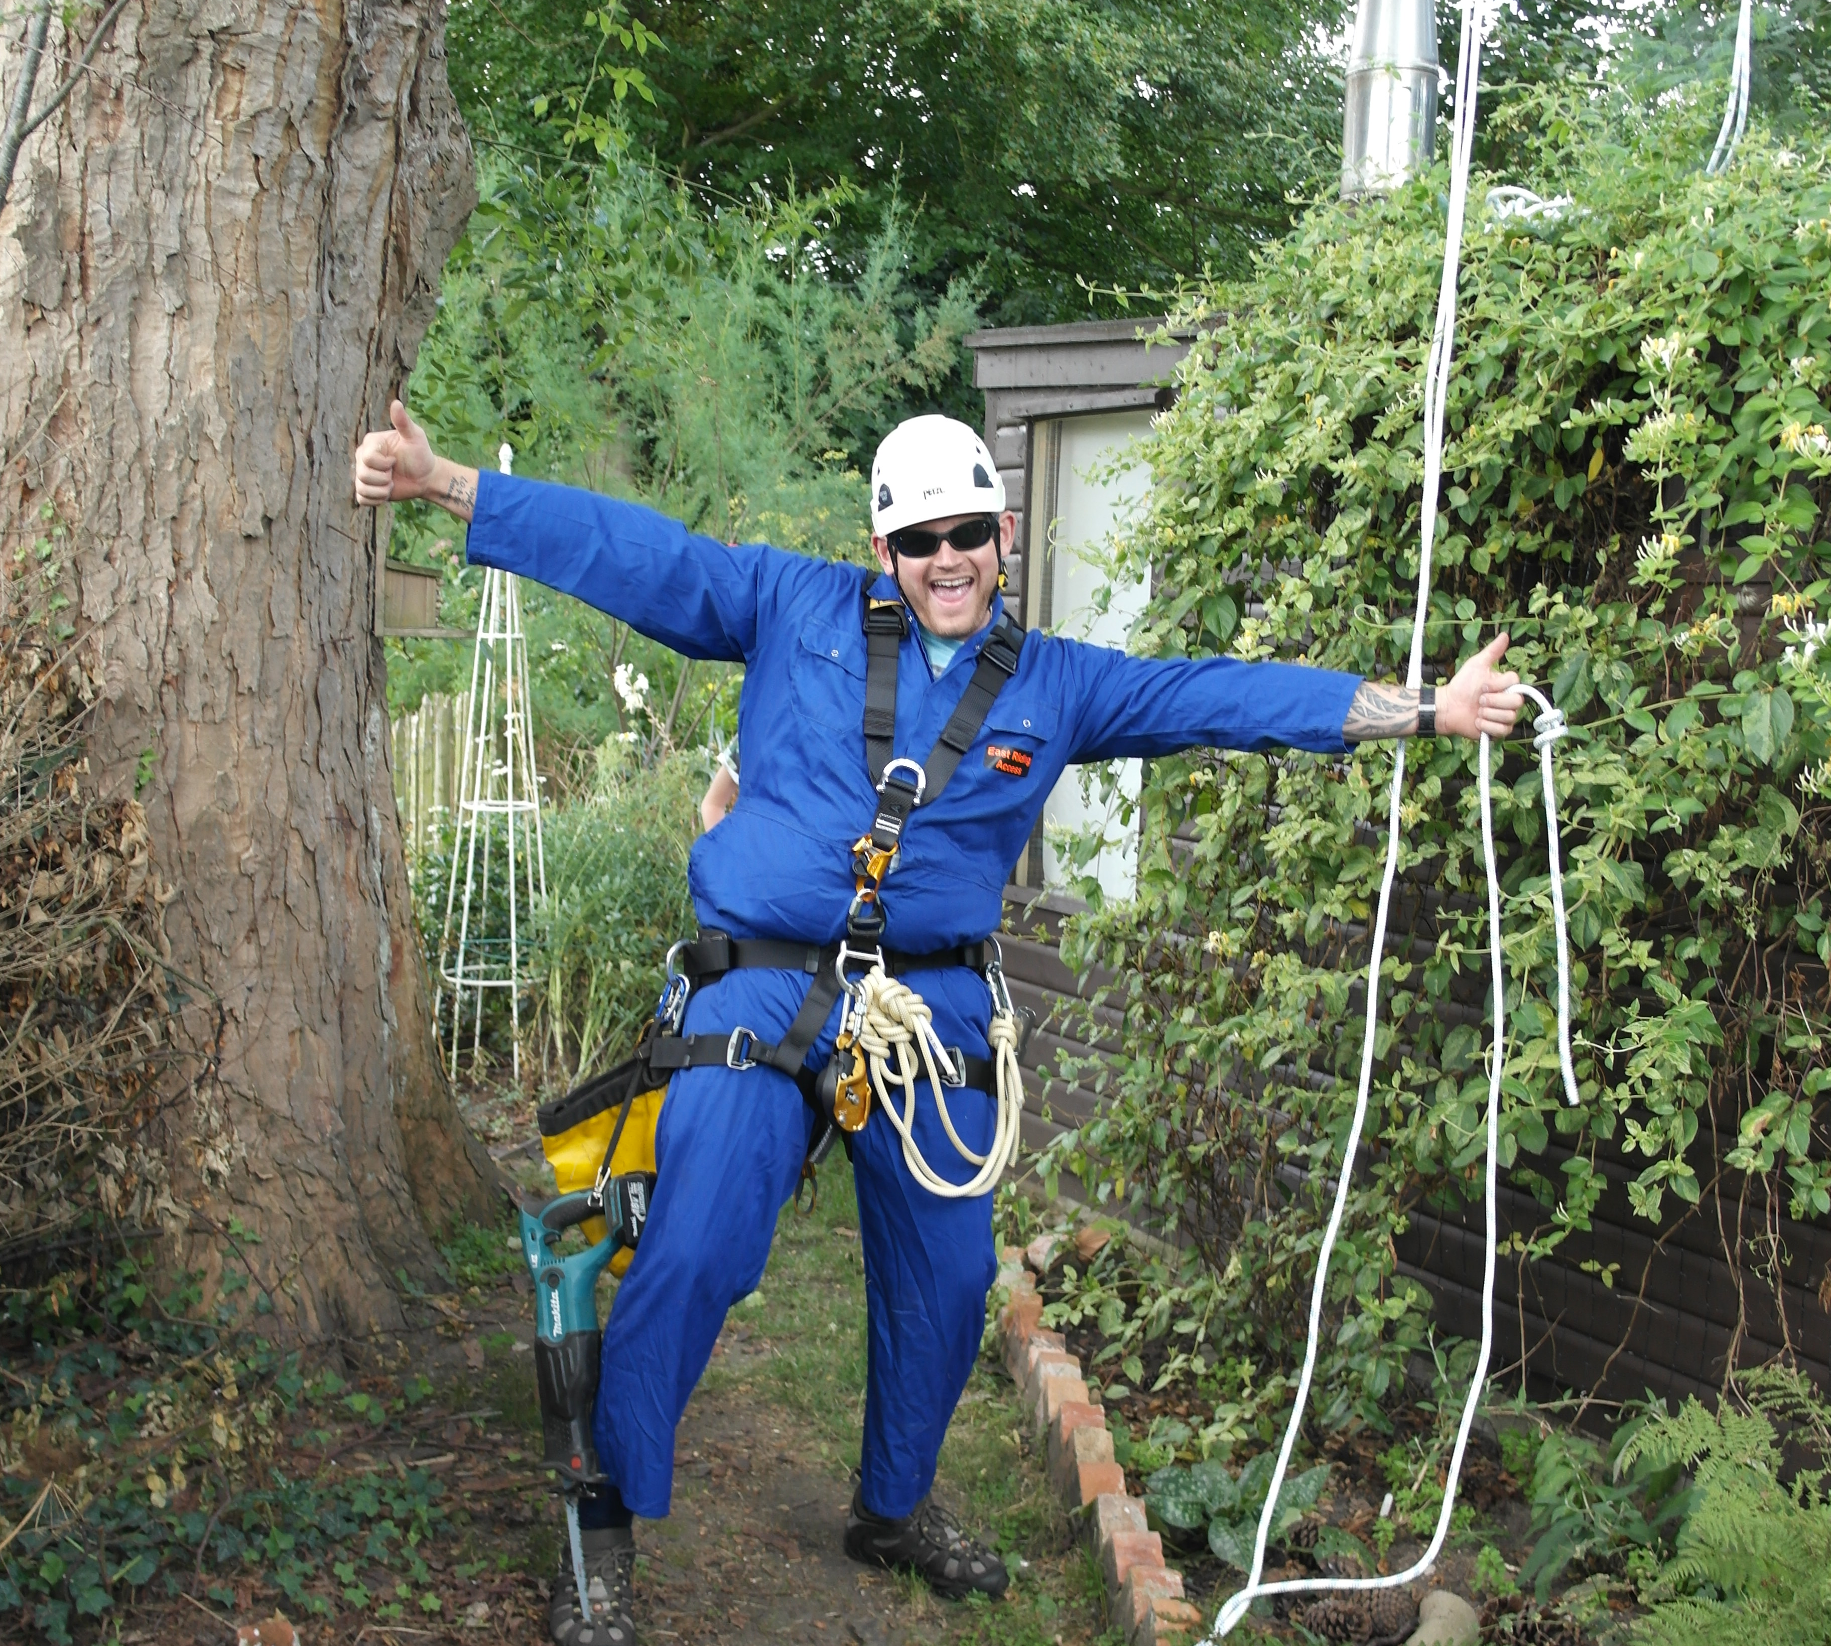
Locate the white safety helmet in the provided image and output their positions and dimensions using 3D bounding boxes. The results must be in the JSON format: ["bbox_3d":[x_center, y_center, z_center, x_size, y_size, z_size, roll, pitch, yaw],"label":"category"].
[{"bbox_3d":[0.034,-0.503,3.320,0.205,0.168,0.270,-9,8,4],"label":"white safety helmet"}]

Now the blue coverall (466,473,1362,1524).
[{"bbox_3d":[-0.021,0.243,3.321,1.320,1.460,0.520,2,5,0],"label":"blue coverall"}]

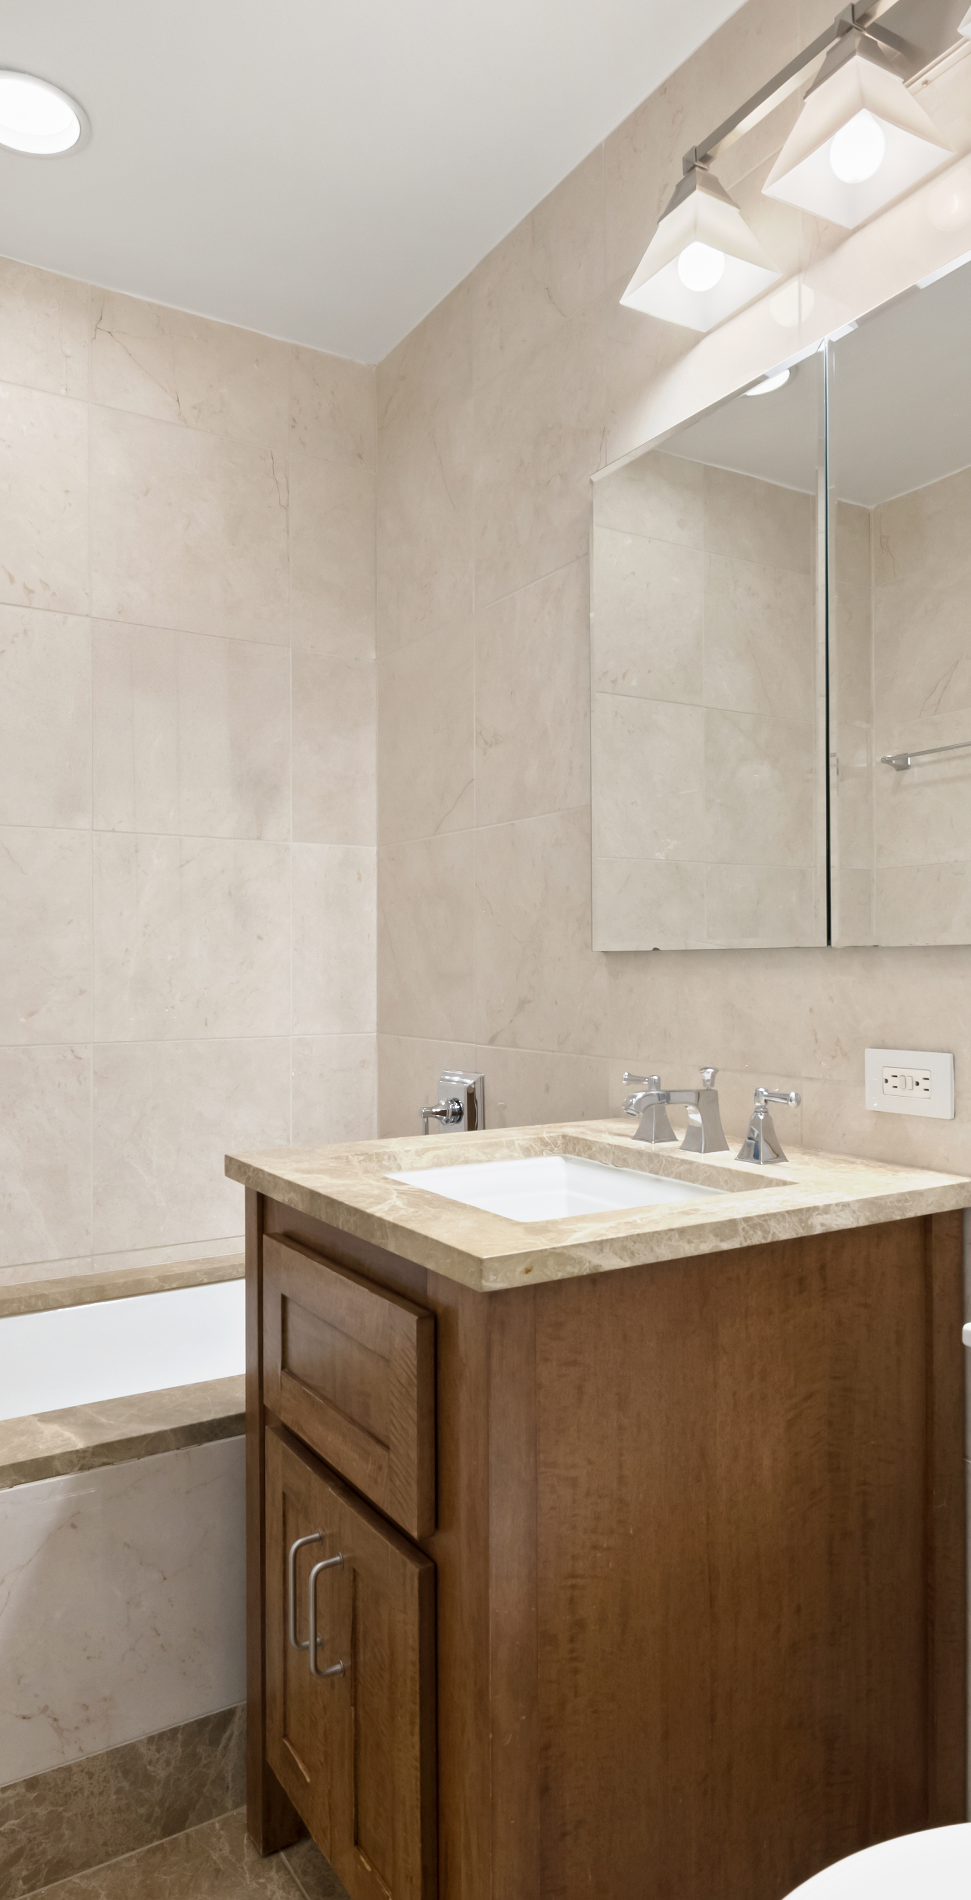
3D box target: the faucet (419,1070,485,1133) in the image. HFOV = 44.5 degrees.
[{"bbox_3d":[-0.084,0.307,2.219,0.104,0.146,0.151,0,-1,-32],"label":"faucet"}]

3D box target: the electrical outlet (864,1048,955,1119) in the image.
[{"bbox_3d":[0.498,0.158,1.403,0.008,0.073,0.121,0,-1,-32],"label":"electrical outlet"}]

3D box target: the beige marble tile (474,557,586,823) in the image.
[{"bbox_3d":[0.092,-0.439,2.072,0.012,0.405,0.405,0,-1,-32],"label":"beige marble tile"}]

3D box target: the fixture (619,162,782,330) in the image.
[{"bbox_3d":[0.285,-0.961,1.573,0.153,0.178,0.158,0,-1,-32],"label":"fixture"}]

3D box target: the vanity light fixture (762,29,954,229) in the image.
[{"bbox_3d":[0.421,-0.956,1.344,0.146,0.159,0.151,0,-1,-32],"label":"vanity light fixture"}]

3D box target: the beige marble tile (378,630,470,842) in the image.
[{"bbox_3d":[-0.123,-0.434,2.417,0.012,0.405,0.405,0,-1,-32],"label":"beige marble tile"}]

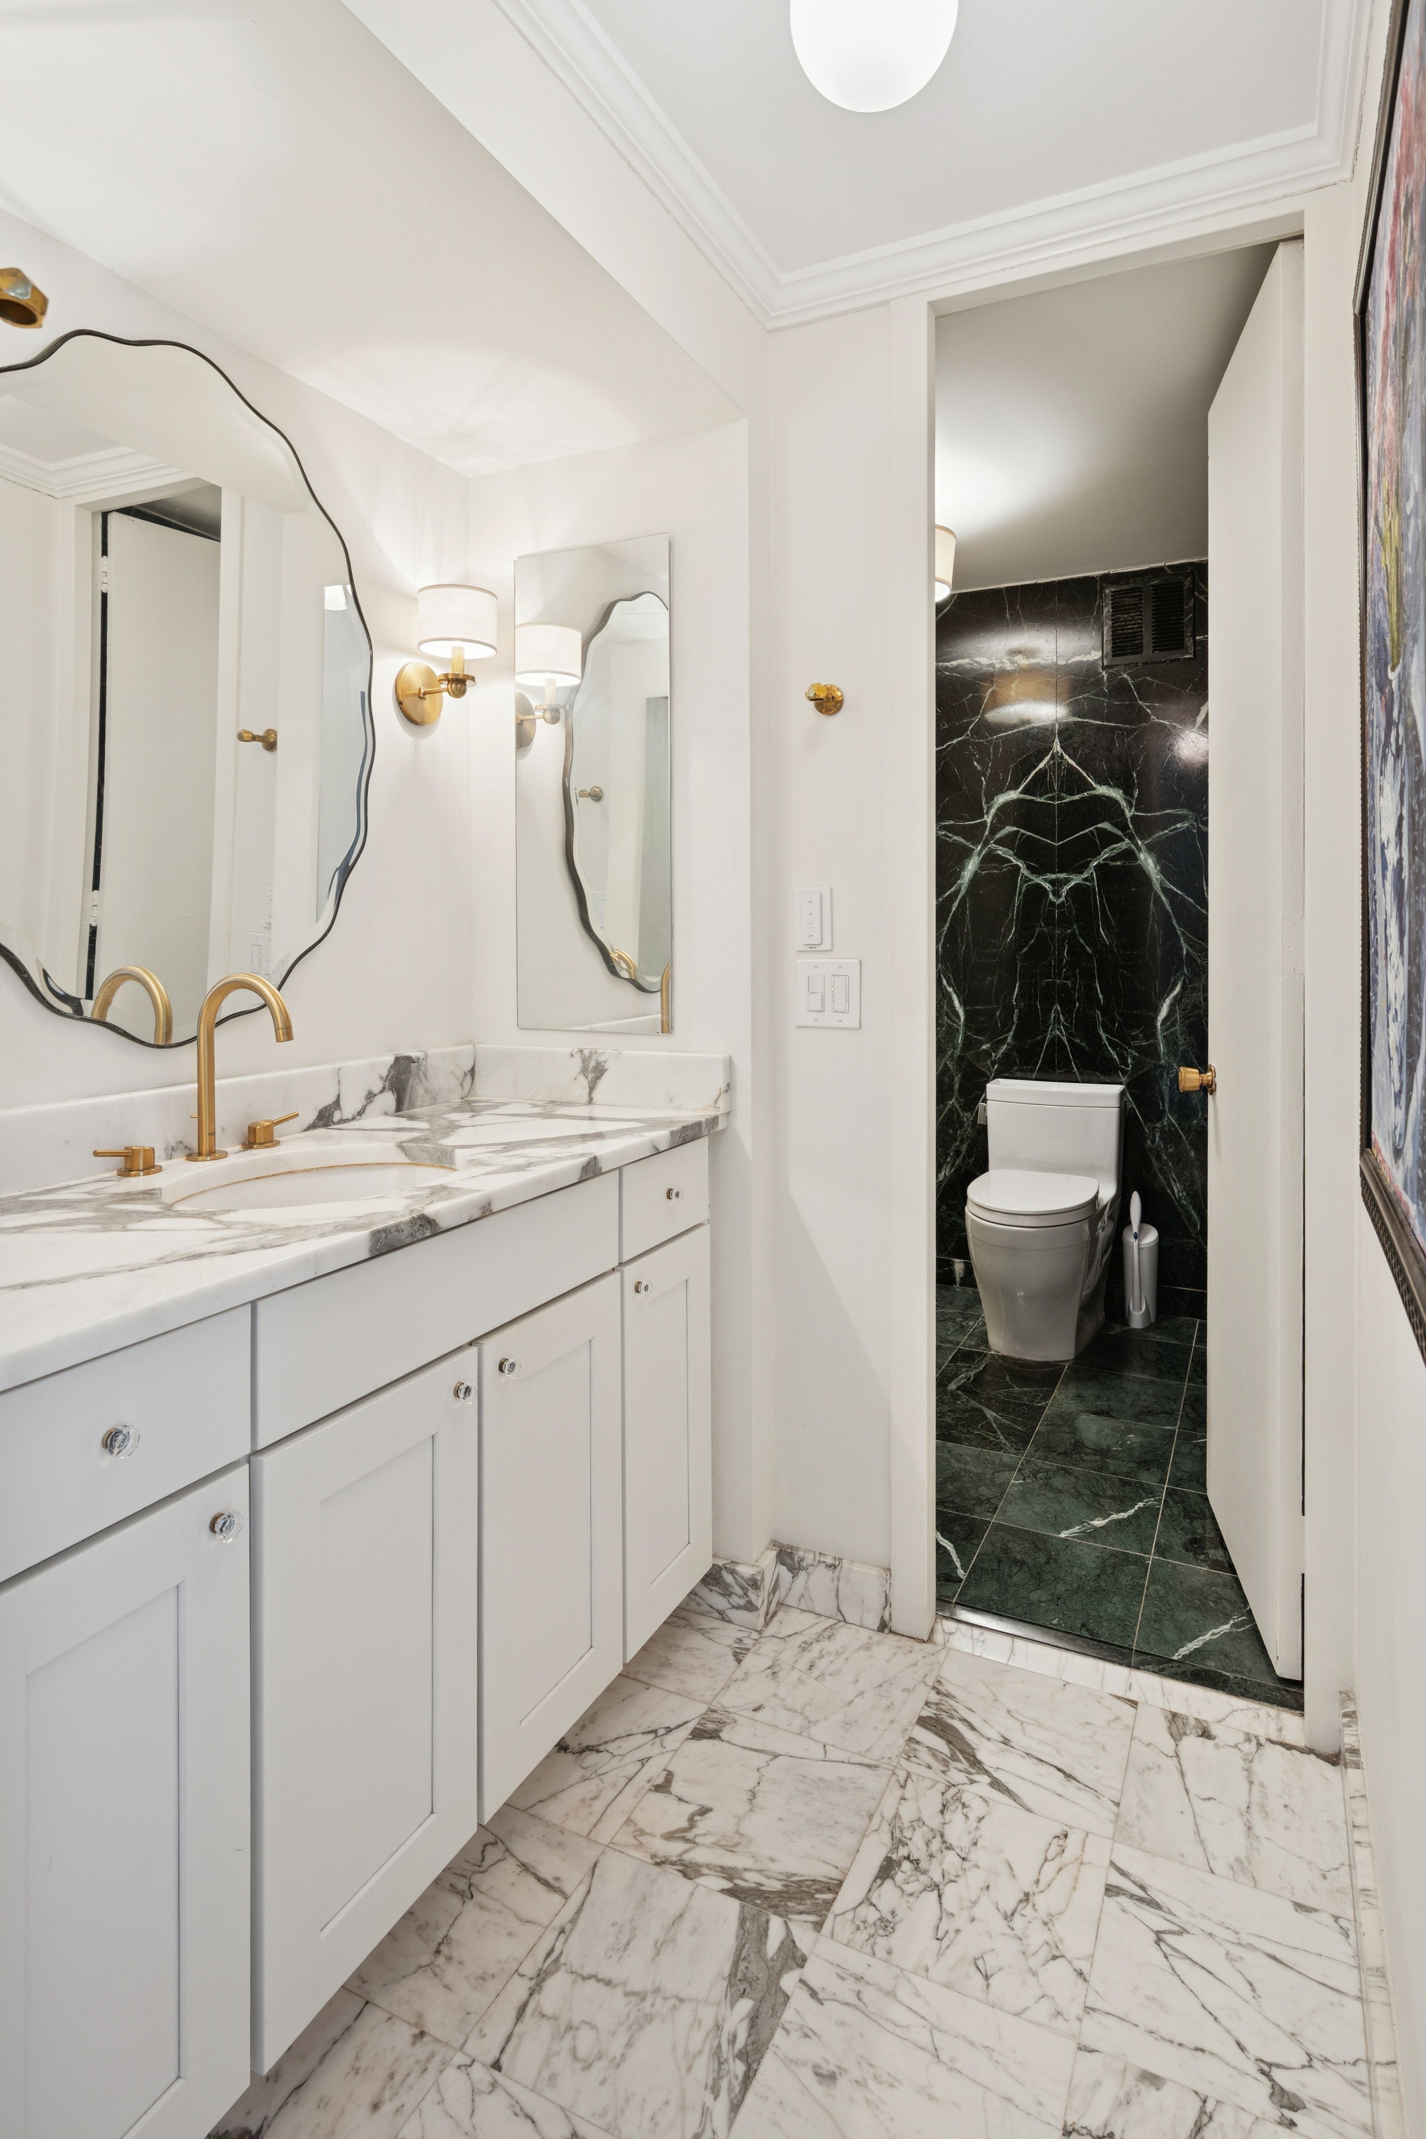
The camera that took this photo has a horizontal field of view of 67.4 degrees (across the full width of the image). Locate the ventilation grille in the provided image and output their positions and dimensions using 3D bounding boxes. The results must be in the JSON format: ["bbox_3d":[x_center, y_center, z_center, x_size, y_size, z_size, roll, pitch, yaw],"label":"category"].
[{"bbox_3d":[1.372,-1.422,3.374,0.268,0.275,0.020,3,7,27],"label":"ventilation grille"}]

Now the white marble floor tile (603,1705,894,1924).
[{"bbox_3d":[0.064,1.053,1.522,0.305,0.012,0.305,3,7,27],"label":"white marble floor tile"}]

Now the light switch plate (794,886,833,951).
[{"bbox_3d":[0.184,-0.274,1.950,0.072,0.116,0.012,2,5,27],"label":"light switch plate"}]

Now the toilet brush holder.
[{"bbox_3d":[1.322,0.638,3.308,0.100,0.300,0.105,3,7,27],"label":"toilet brush holder"}]

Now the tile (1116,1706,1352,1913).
[{"bbox_3d":[0.737,1.040,1.518,0.280,0.010,0.288,3,7,27],"label":"tile"}]

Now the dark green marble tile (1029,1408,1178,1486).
[{"bbox_3d":[0.924,0.892,2.530,0.305,0.012,0.305,3,7,27],"label":"dark green marble tile"}]

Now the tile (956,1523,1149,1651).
[{"bbox_3d":[0.644,0.959,2.002,0.303,0.010,0.305,3,7,27],"label":"tile"}]

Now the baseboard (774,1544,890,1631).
[{"bbox_3d":[0.221,0.940,1.937,0.214,0.099,0.020,2,5,27],"label":"baseboard"}]

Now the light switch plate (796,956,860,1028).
[{"bbox_3d":[0.209,-0.137,1.938,0.122,0.124,0.008,2,5,27],"label":"light switch plate"}]

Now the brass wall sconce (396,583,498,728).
[{"bbox_3d":[-0.492,-0.773,2.016,0.181,0.234,0.150,2,4,27],"label":"brass wall sconce"}]

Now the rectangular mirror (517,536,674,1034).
[{"bbox_3d":[-0.235,-0.539,2.053,0.355,0.930,0.015,2,5,27],"label":"rectangular mirror"}]

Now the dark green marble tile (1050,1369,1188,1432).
[{"bbox_3d":[1.068,0.867,2.823,0.309,0.010,0.305,3,7,27],"label":"dark green marble tile"}]

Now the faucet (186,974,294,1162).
[{"bbox_3d":[-0.662,-0.003,1.503,0.190,0.262,0.060,3,7,25],"label":"faucet"}]

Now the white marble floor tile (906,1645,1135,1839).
[{"bbox_3d":[0.477,1.036,1.654,0.305,0.012,0.305,3,7,27],"label":"white marble floor tile"}]

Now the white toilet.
[{"bbox_3d":[0.970,0.436,3.184,0.410,0.725,0.710,3,7,27],"label":"white toilet"}]

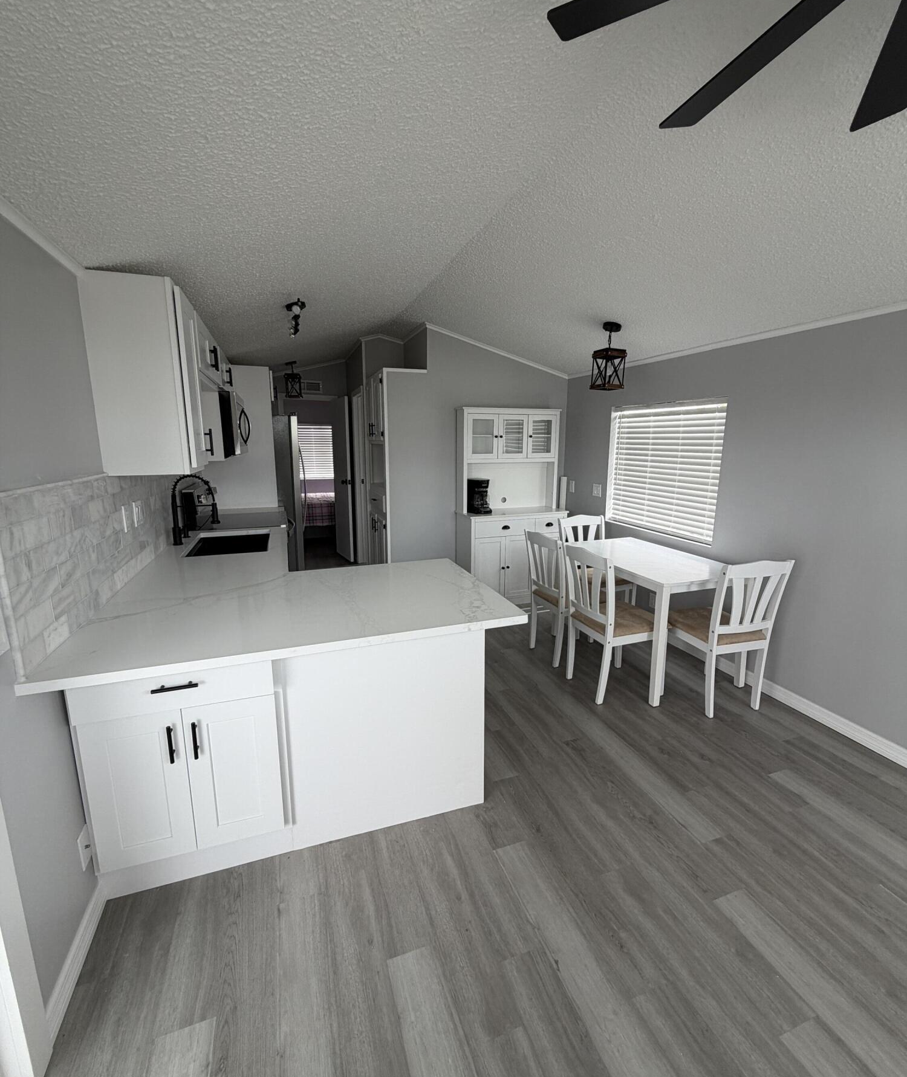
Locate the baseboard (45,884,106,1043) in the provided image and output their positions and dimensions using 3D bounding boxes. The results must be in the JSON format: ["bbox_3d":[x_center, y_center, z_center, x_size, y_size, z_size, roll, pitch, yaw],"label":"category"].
[{"bbox_3d":[-1.107,1.218,1.450,0.016,0.090,0.420,-4,12,-18],"label":"baseboard"}]

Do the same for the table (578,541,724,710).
[{"bbox_3d":[1.296,0.481,3.371,0.690,0.735,1.120,-4,12,-18],"label":"table"}]

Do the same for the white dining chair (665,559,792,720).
[{"bbox_3d":[1.530,0.506,2.841,0.430,0.895,0.475,-3,12,-13],"label":"white dining chair"}]

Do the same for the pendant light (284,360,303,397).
[{"bbox_3d":[-1.739,-1.724,5.301,0.182,0.372,0.180,-4,12,-19],"label":"pendant light"}]

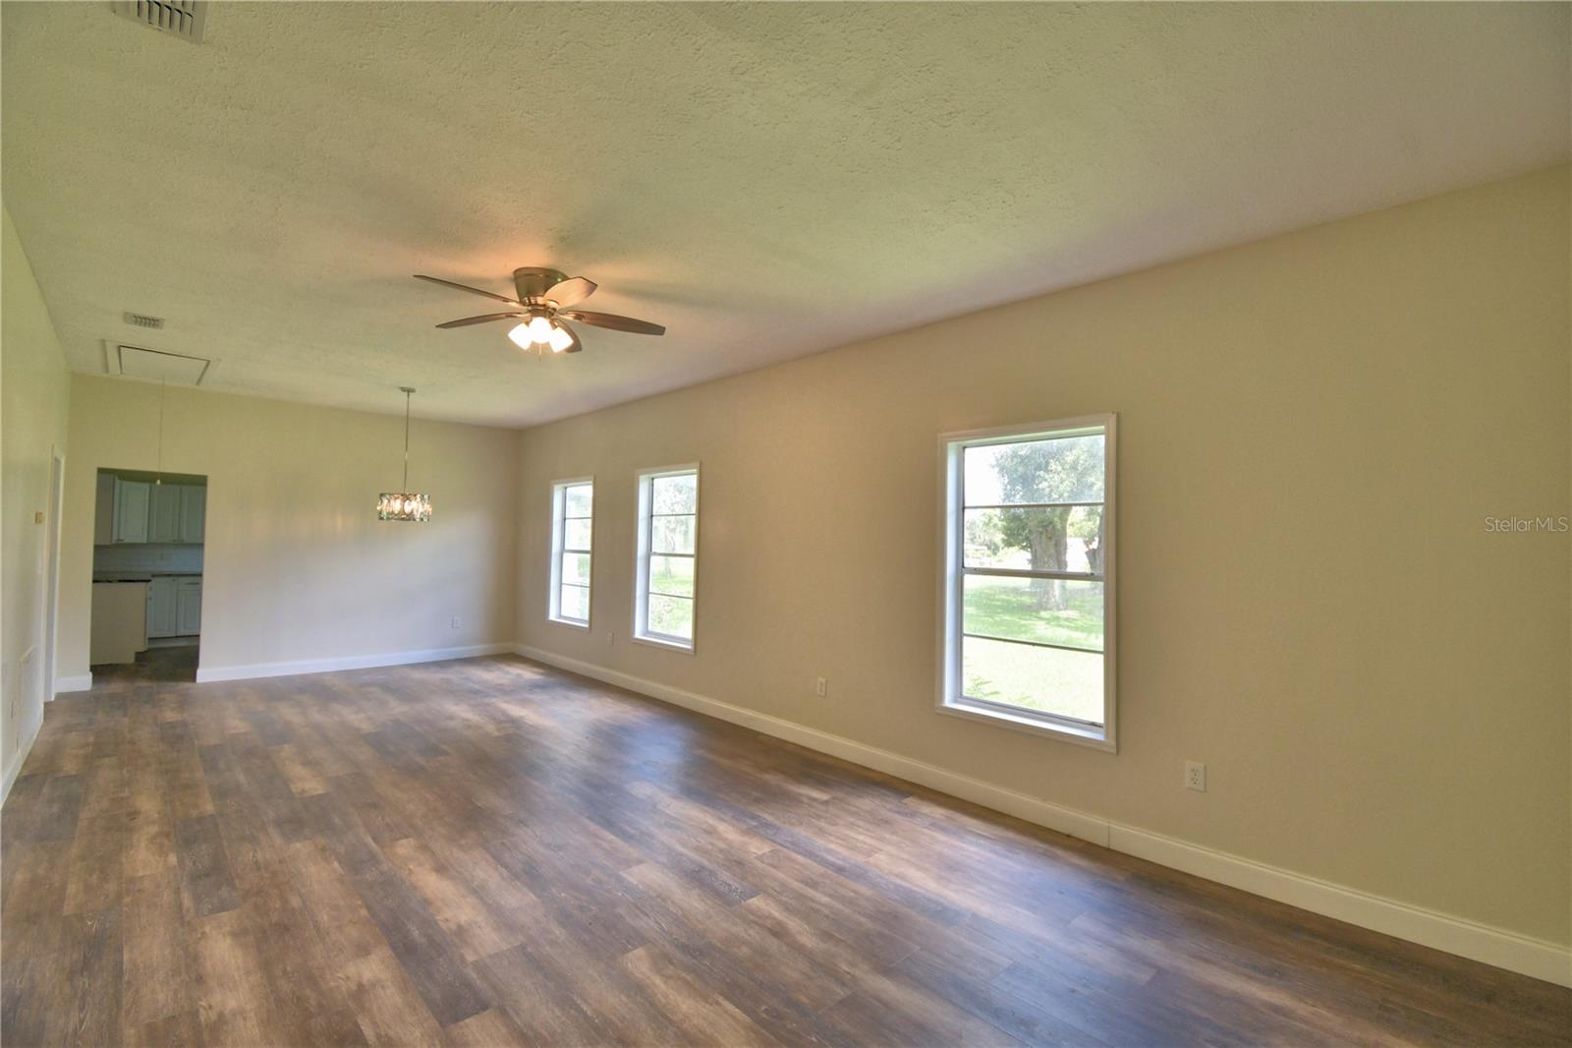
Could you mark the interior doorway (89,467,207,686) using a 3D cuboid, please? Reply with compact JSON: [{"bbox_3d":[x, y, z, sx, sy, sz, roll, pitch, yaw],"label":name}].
[{"bbox_3d":[-6.107,0.534,6.305,0.750,2.050,0.130,3,-2,-38],"label":"interior doorway"}]

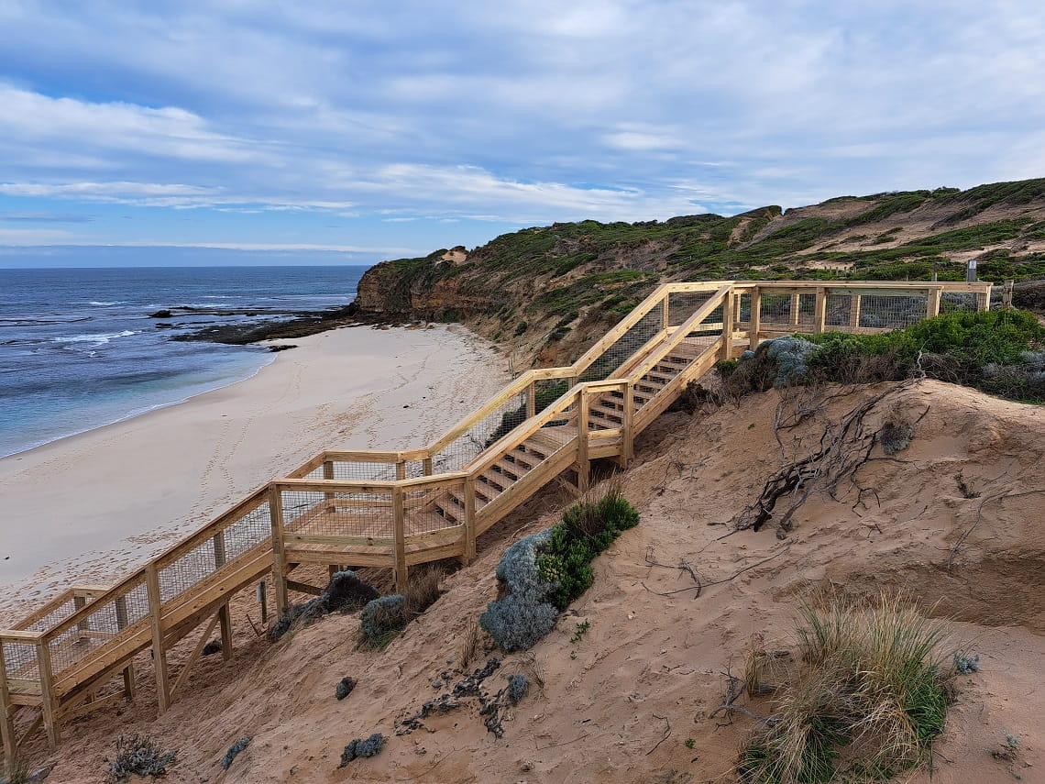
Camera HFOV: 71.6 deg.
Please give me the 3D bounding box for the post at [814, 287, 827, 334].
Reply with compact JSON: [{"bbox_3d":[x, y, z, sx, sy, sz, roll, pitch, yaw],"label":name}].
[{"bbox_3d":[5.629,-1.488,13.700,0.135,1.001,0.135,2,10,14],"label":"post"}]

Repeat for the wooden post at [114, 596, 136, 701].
[{"bbox_3d":[-8.180,5.284,14.901,0.135,2.341,0.135,2,10,13],"label":"wooden post"}]

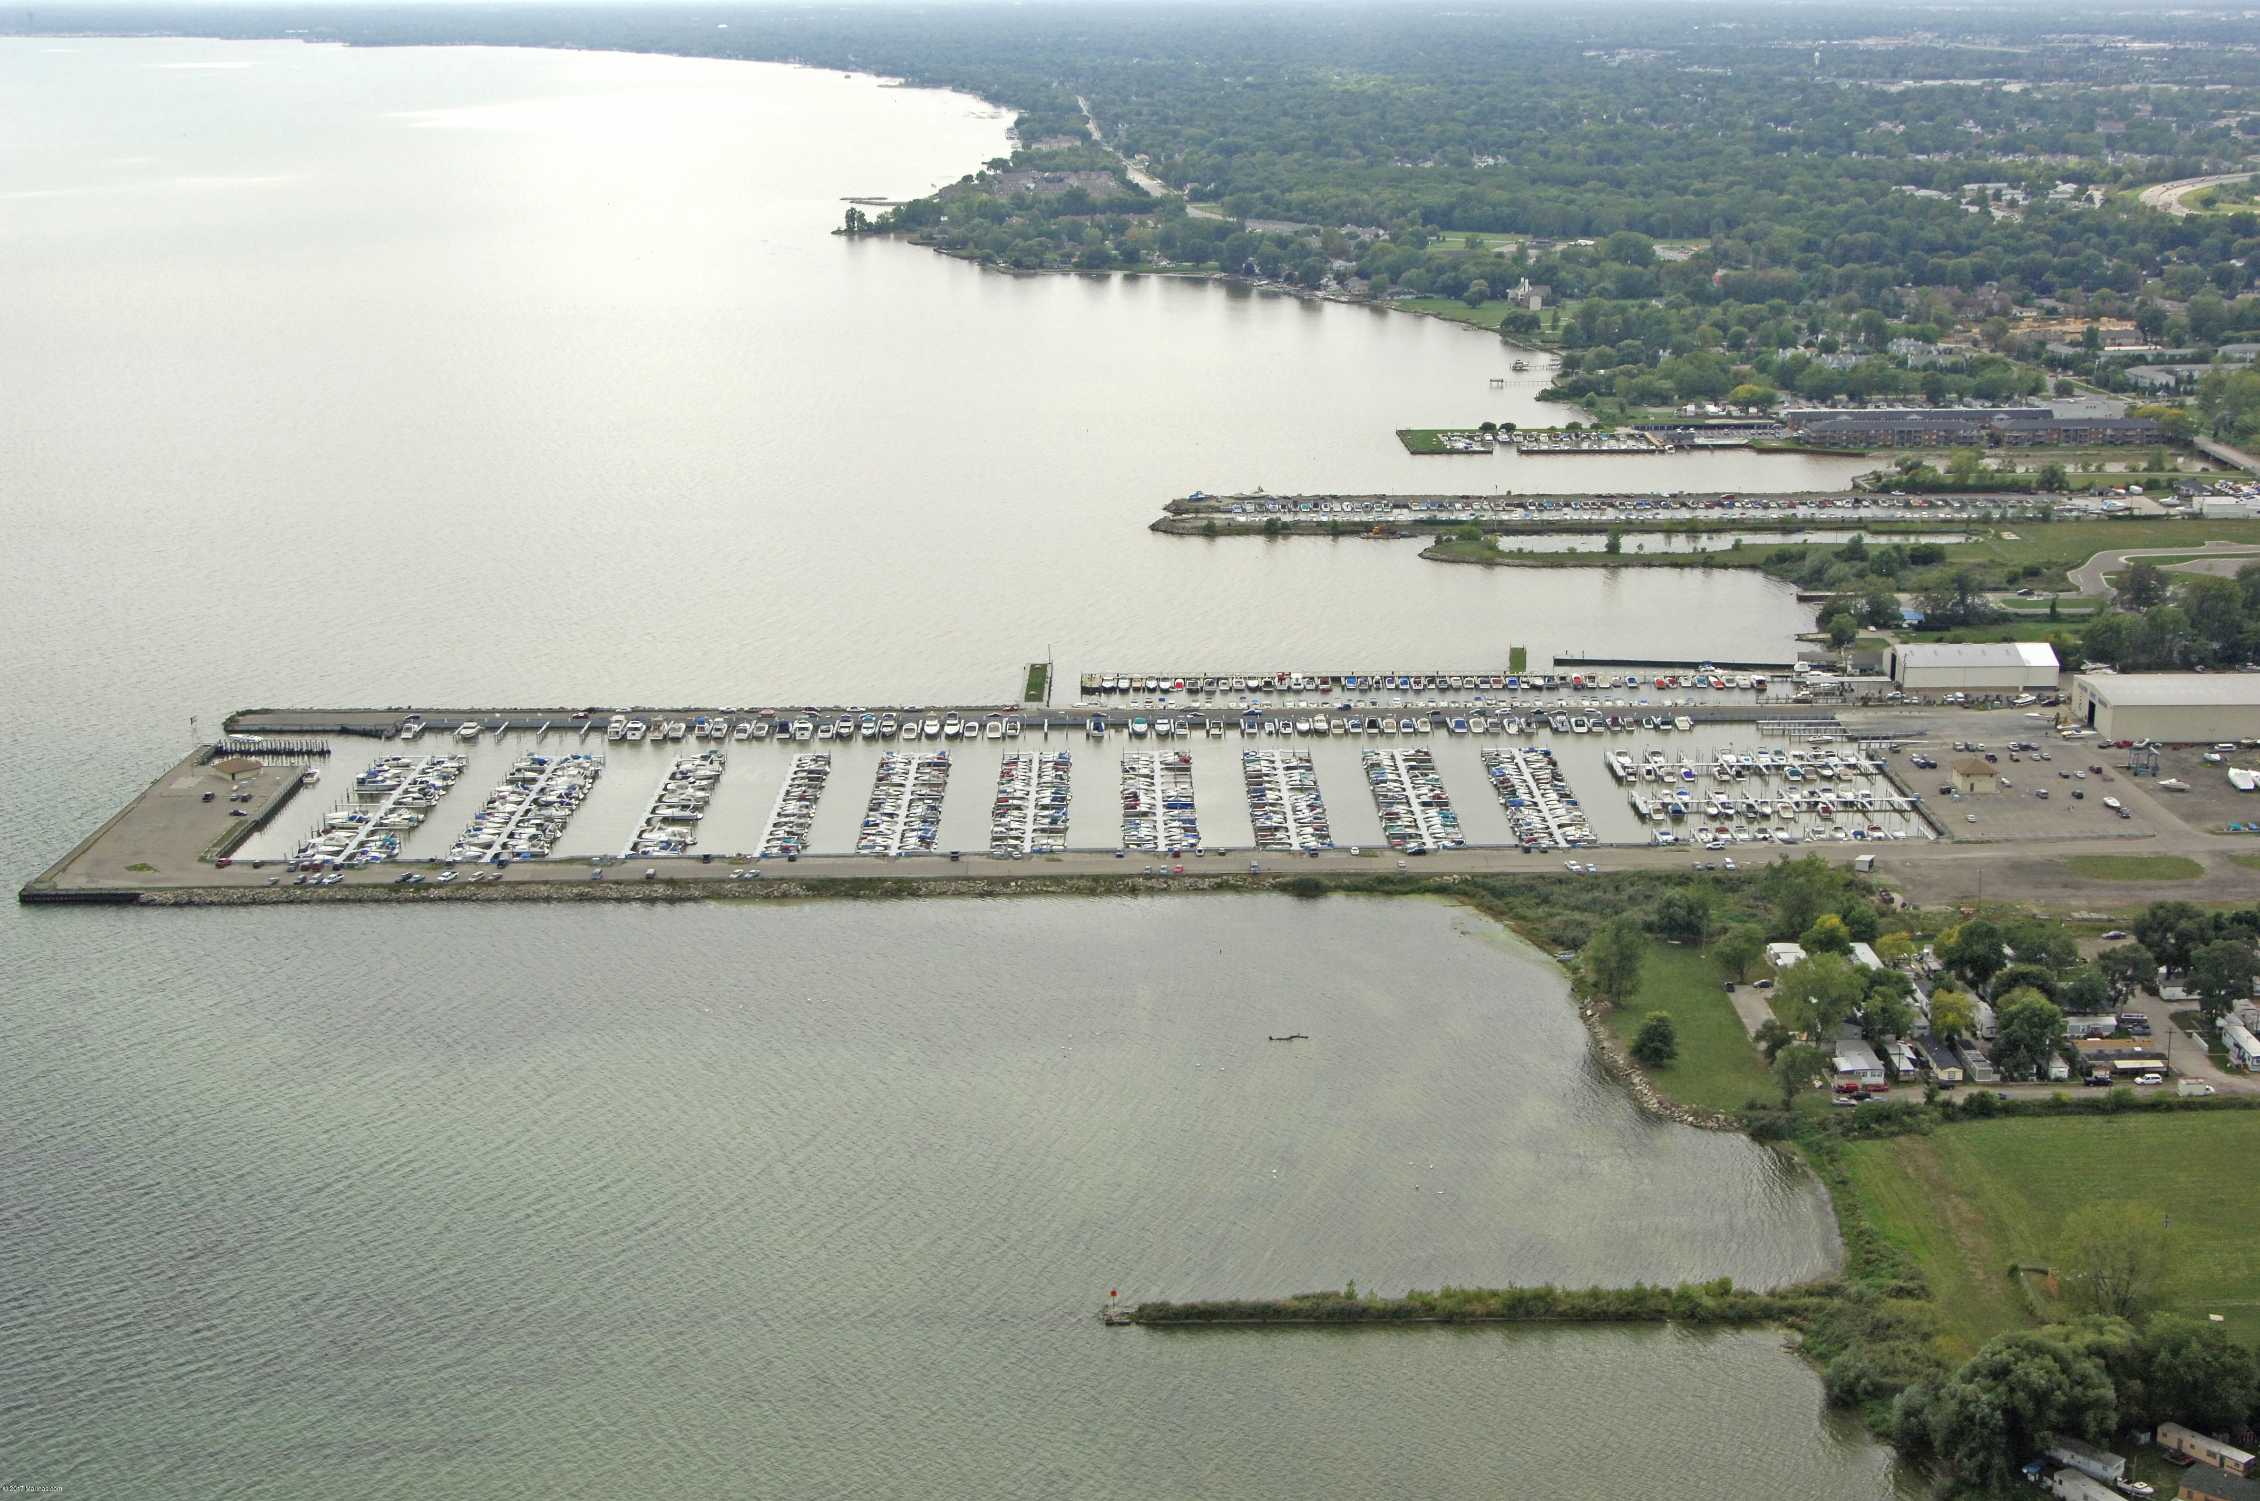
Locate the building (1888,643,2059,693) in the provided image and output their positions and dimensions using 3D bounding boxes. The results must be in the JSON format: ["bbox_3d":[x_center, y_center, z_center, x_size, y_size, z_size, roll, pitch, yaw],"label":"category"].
[{"bbox_3d":[249.484,-25.703,892.243,45.886,11.581,22.833,0,14,-2],"label":"building"}]

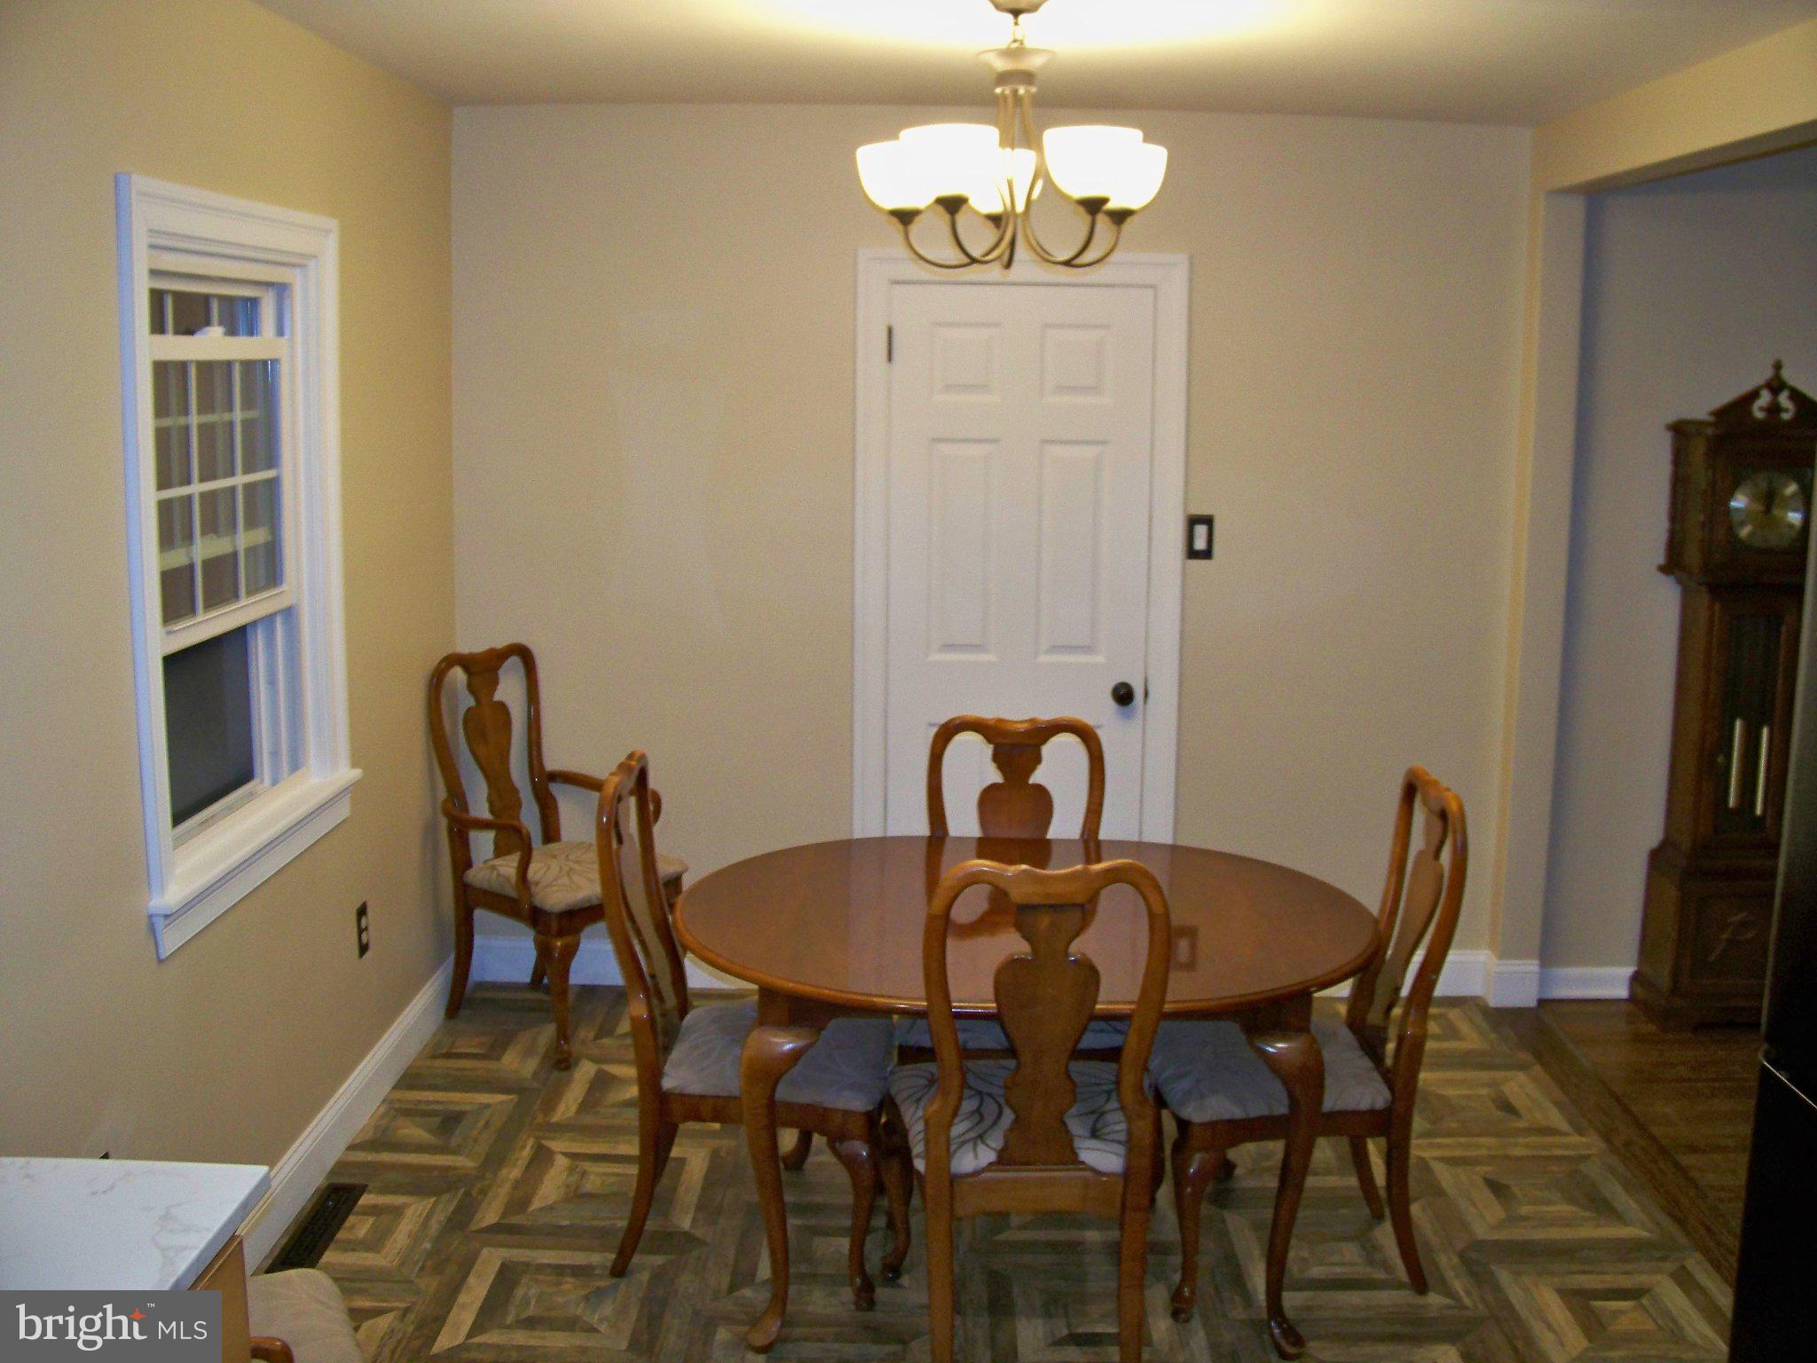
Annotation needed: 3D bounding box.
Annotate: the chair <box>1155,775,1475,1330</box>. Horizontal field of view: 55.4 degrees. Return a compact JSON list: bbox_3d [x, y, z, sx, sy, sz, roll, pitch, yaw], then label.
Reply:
[{"bbox_3d":[0.748,0.664,3.320,0.567,1.007,0.528,1,10,1],"label":"chair"}]

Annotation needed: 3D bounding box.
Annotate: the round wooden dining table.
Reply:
[{"bbox_3d":[0.212,0.787,3.355,1.310,0.745,1.056,1,10,1],"label":"round wooden dining table"}]

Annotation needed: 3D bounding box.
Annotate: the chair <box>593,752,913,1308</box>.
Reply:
[{"bbox_3d":[-0.291,0.648,3.375,0.572,1.007,0.528,1,10,1],"label":"chair"}]

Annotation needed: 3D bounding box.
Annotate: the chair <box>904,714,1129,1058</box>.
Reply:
[{"bbox_3d":[0.225,0.601,3.691,0.518,1.007,0.567,1,10,1],"label":"chair"}]

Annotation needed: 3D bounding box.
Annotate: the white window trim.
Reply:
[{"bbox_3d":[-1.234,-0.251,3.249,0.127,1.281,1.046,1,10,1],"label":"white window trim"}]

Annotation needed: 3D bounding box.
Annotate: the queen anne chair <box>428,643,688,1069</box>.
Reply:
[{"bbox_3d":[-0.932,0.427,4.564,0.577,1.012,0.567,7,12,32],"label":"queen anne chair"}]

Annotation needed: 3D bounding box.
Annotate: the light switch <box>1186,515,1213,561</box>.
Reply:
[{"bbox_3d":[0.789,-0.387,4.673,0.076,0.124,0.012,1,10,1],"label":"light switch"}]

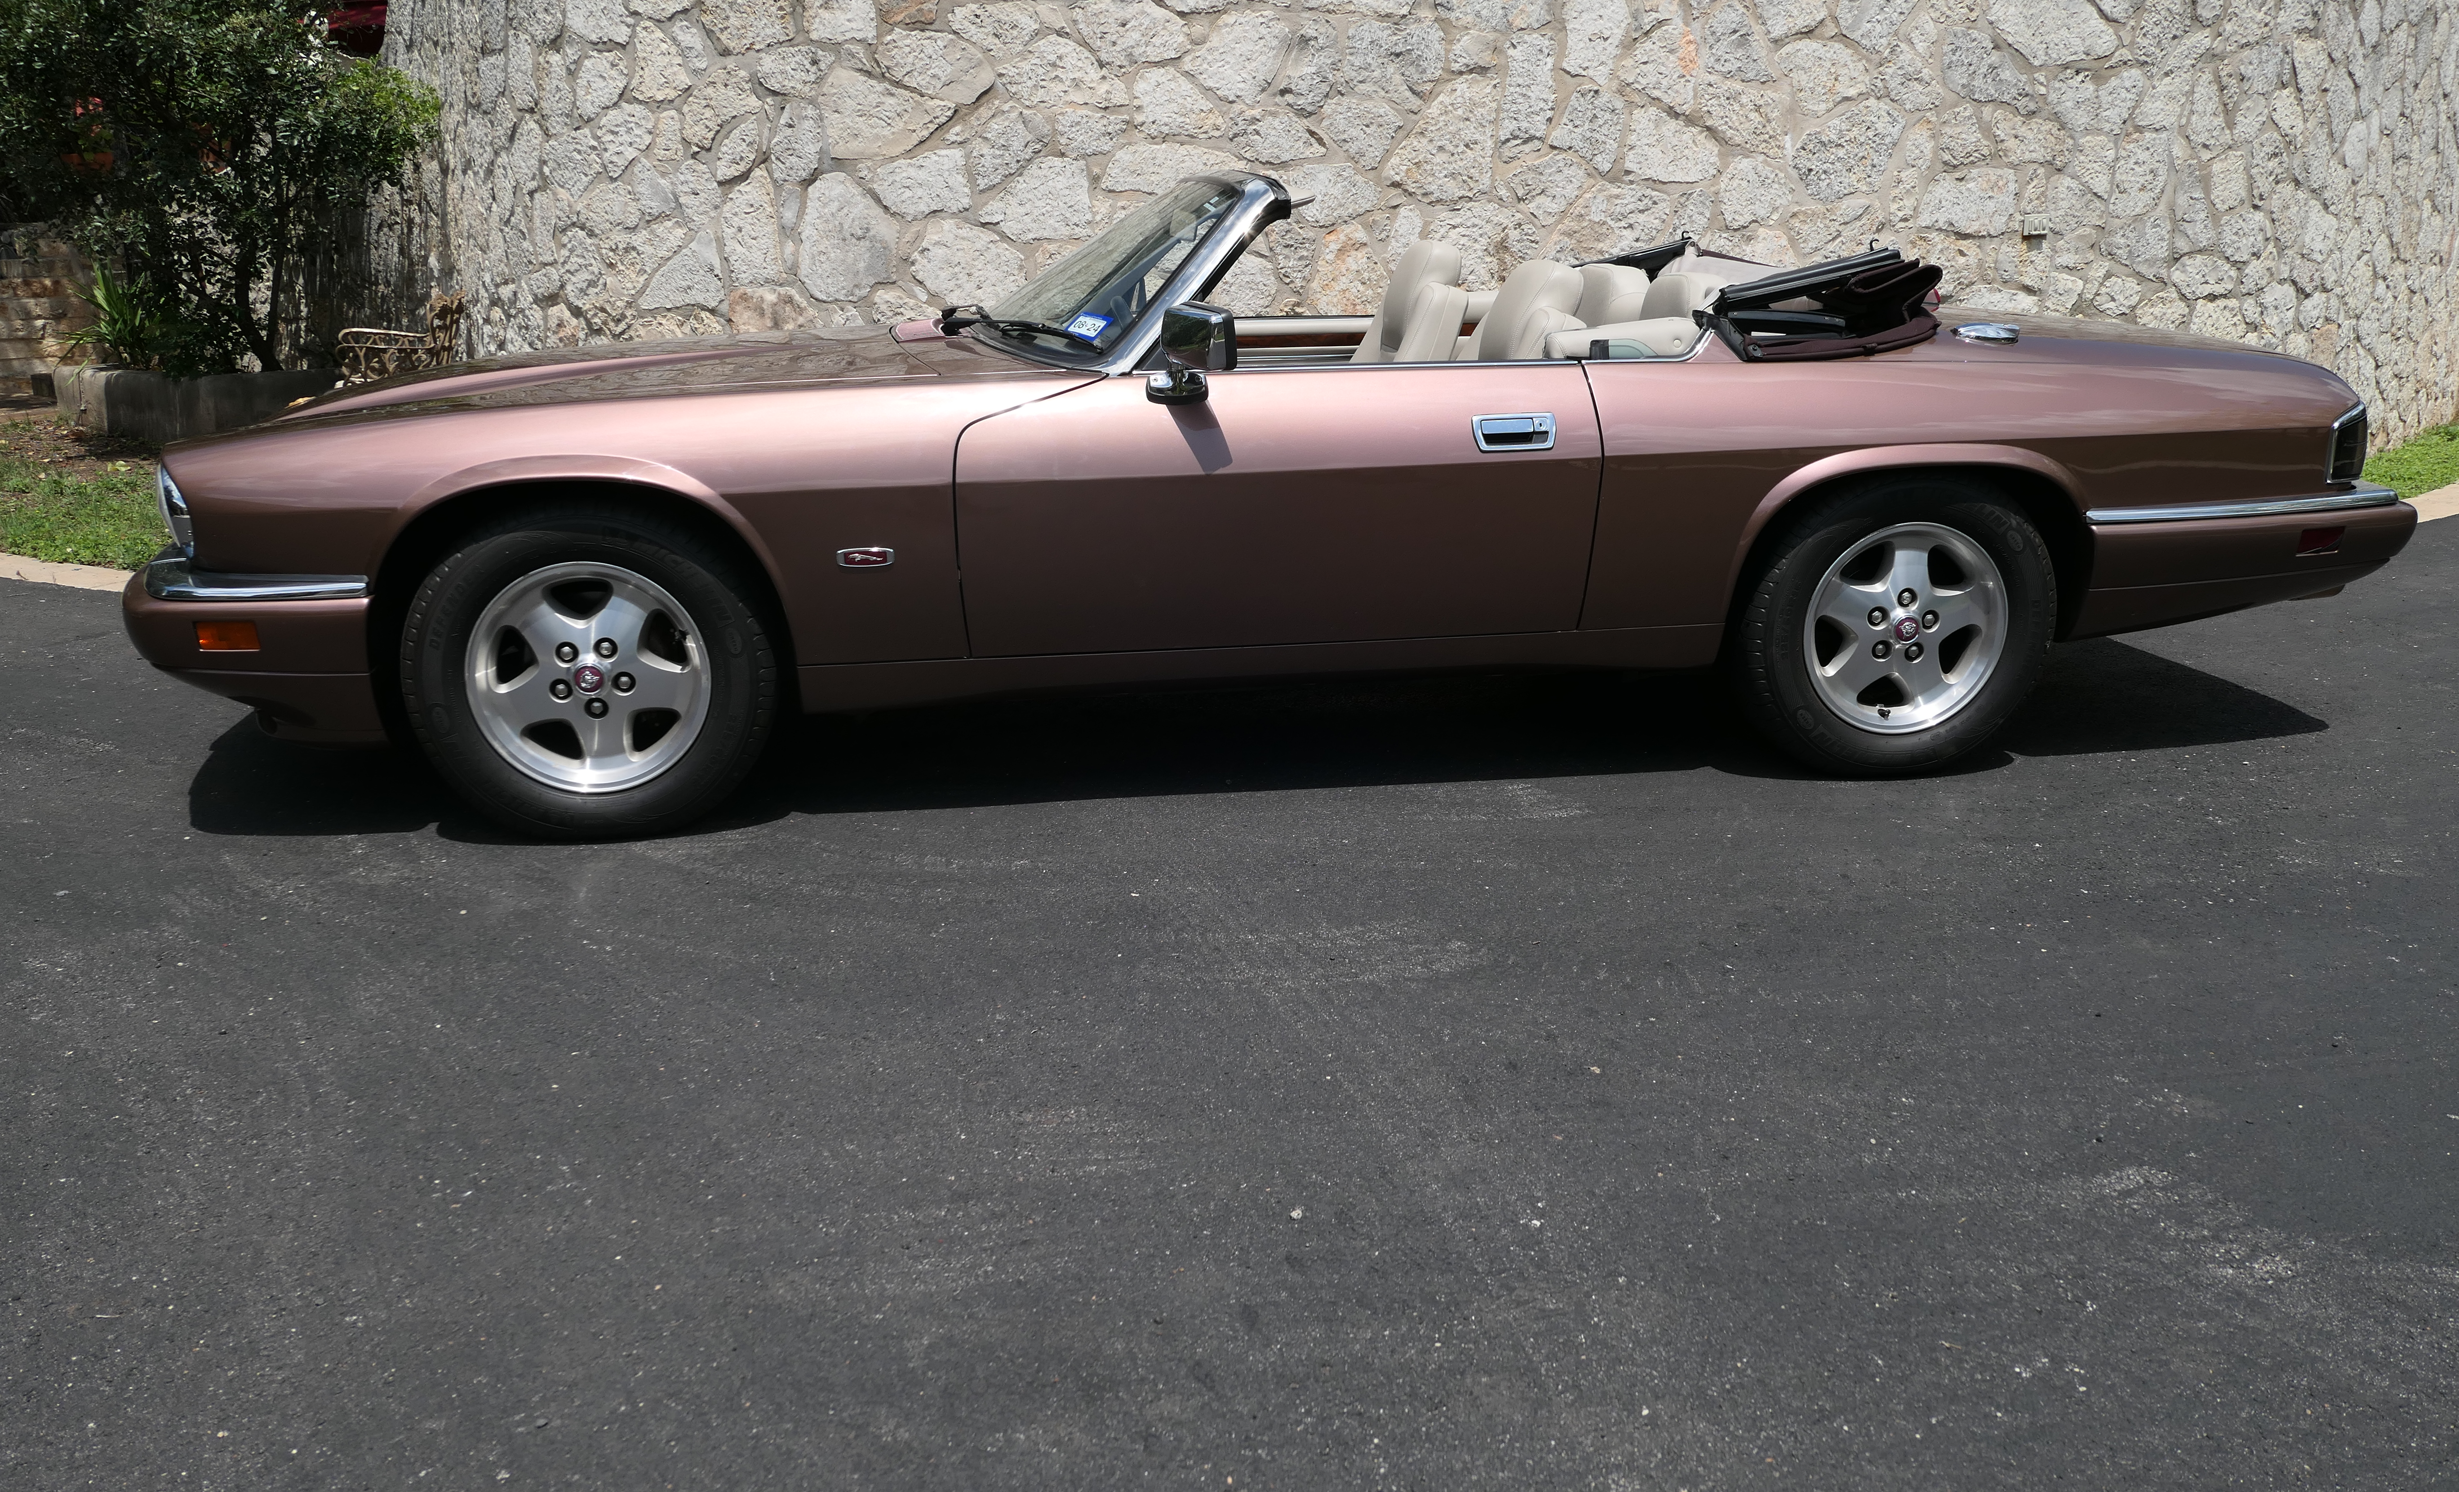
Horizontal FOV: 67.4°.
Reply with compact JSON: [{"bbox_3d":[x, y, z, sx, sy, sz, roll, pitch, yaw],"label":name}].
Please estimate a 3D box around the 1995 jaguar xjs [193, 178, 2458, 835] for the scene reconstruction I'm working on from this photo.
[{"bbox_3d":[0.176,-0.710,4.327,4.820,1.225,1.830,-3,17,-8],"label":"1995 jaguar xjs"}]

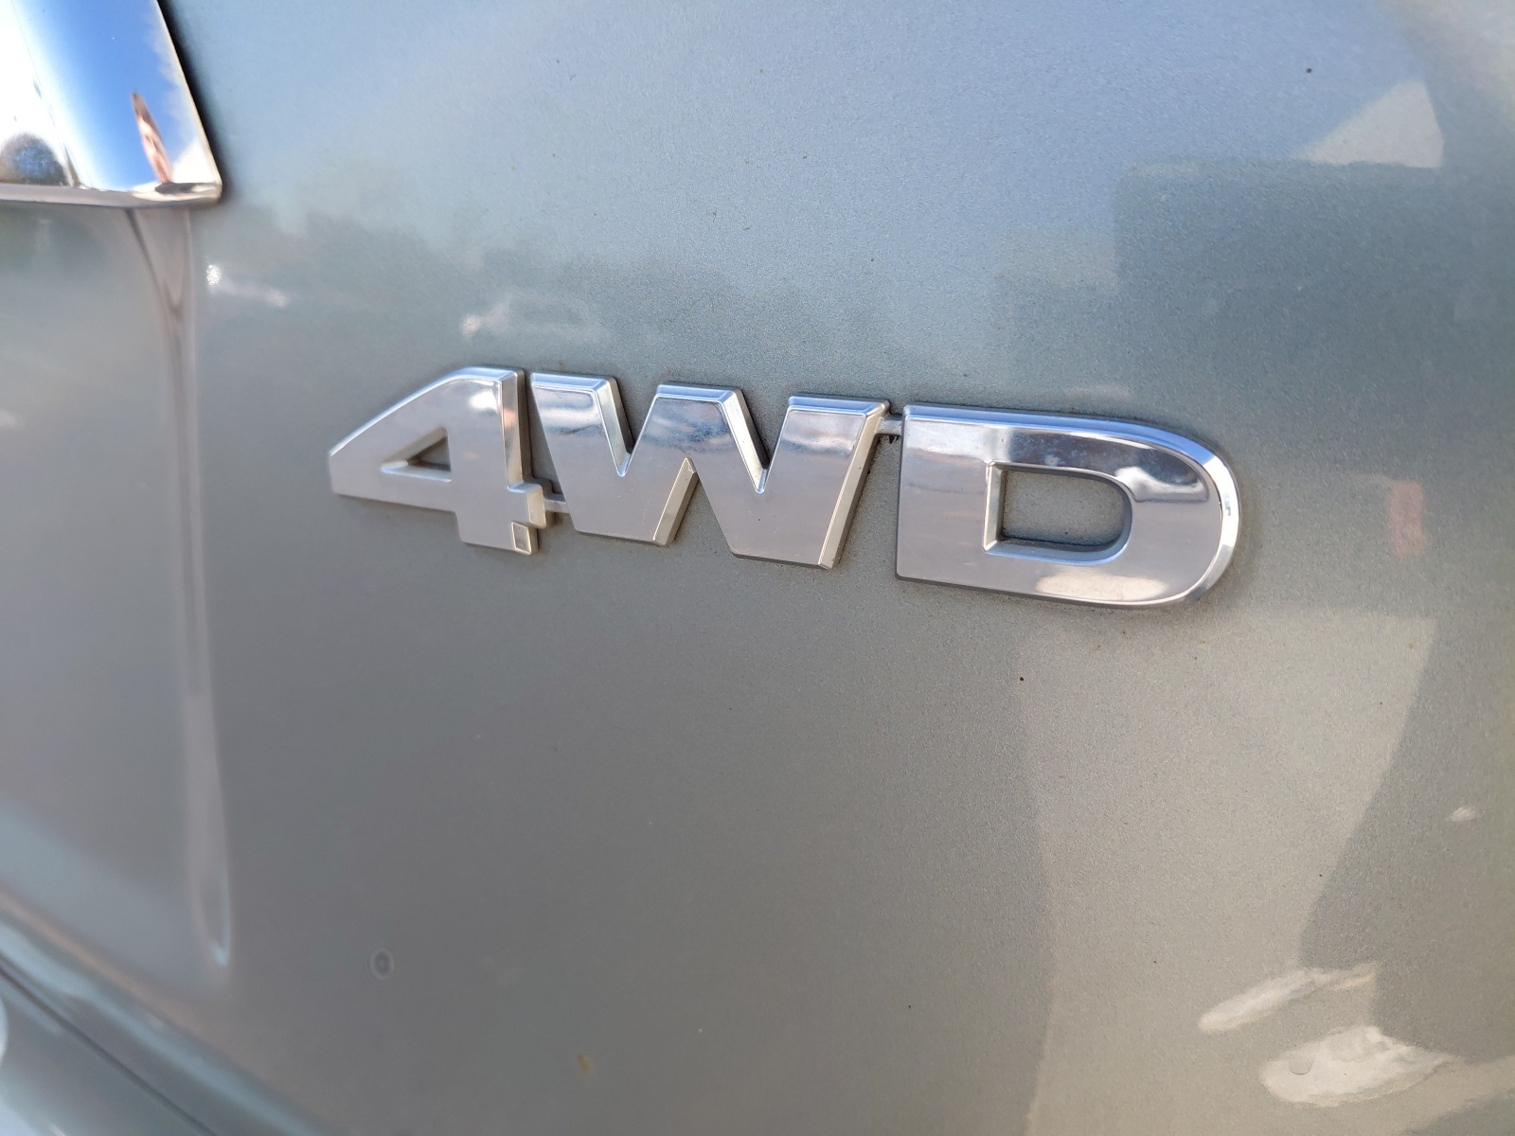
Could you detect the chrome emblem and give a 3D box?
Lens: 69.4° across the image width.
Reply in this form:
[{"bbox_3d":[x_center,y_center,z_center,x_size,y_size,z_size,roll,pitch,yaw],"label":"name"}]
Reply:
[{"bbox_3d":[-0.012,-0.012,0.156,0.148,0.029,0.005,9,17,29],"label":"chrome emblem"}]

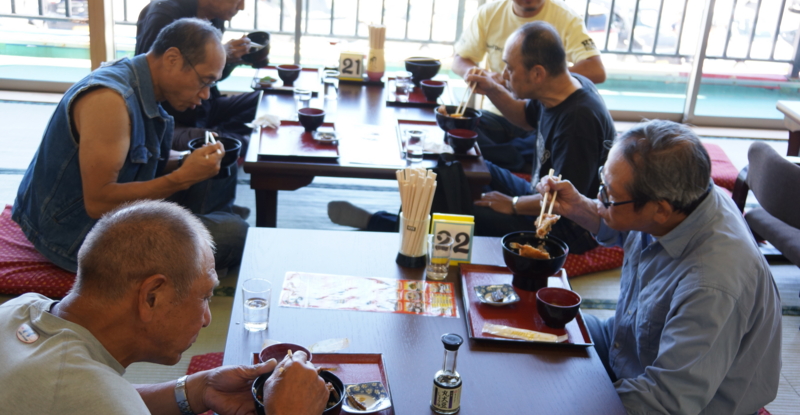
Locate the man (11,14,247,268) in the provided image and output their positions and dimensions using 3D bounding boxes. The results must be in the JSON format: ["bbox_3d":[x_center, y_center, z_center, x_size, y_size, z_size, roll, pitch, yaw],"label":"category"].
[{"bbox_3d":[-0.850,-0.227,2.987,0.751,0.792,0.609,2,22,-5],"label":"man"}]

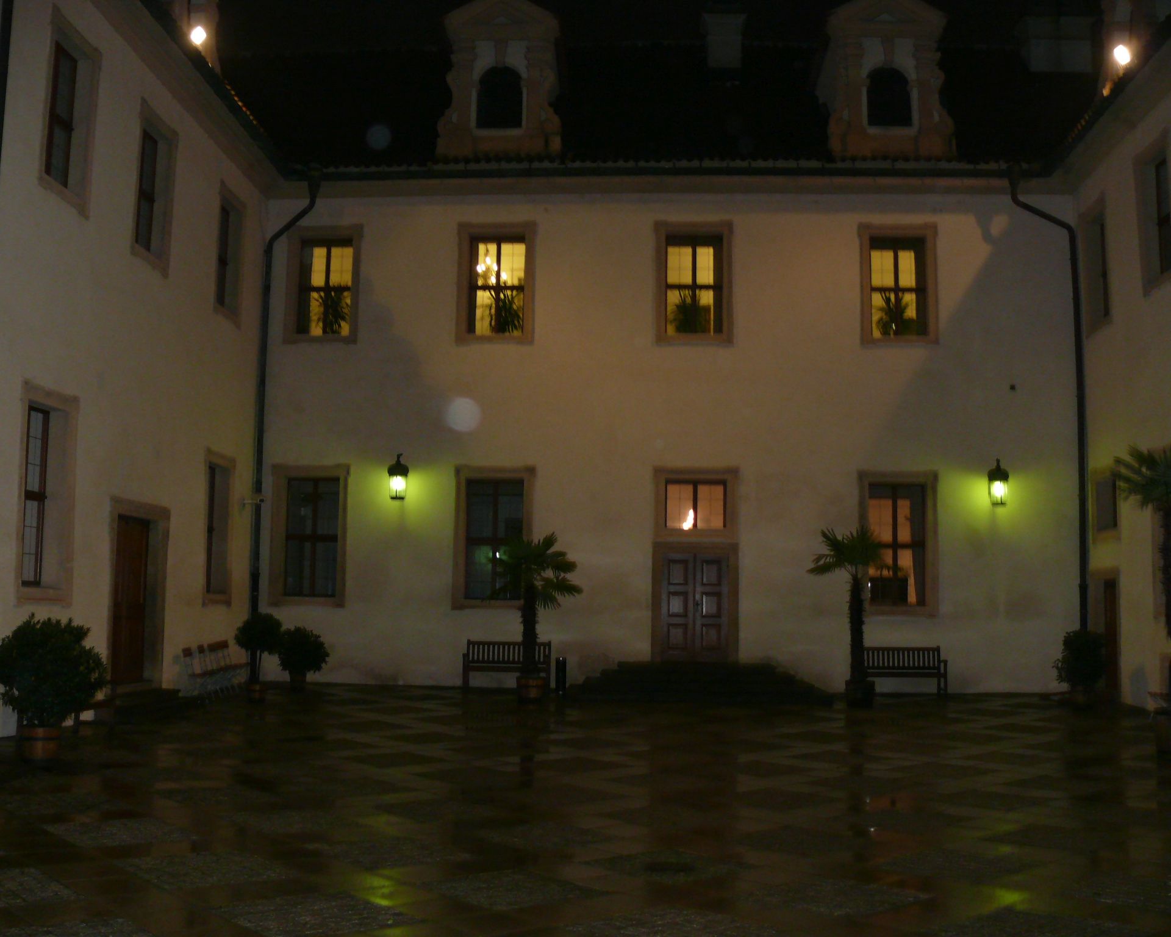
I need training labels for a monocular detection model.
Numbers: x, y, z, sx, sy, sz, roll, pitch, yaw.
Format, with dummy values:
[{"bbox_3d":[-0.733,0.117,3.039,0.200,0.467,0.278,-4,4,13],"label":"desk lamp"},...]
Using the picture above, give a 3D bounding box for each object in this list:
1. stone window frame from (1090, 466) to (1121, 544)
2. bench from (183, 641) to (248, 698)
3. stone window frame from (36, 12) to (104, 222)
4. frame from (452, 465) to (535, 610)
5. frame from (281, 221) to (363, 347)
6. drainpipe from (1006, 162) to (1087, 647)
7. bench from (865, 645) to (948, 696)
[{"bbox_3d":[8.989,0.611,21.609,0.250,1.270,1.425,0,-6,4],"label":"stone window frame"},{"bbox_3d":[-5.864,3.239,20.490,0.600,0.840,3.000,0,-6,3],"label":"bench"},{"bbox_3d":[-6.744,-4.570,16.378,0.250,2.384,1.399,0,-6,2],"label":"stone window frame"},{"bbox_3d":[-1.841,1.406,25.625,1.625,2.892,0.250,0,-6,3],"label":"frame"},{"bbox_3d":[-5.151,-3.610,24.876,1.490,2.384,0.250,0,-6,3],"label":"frame"},{"bbox_3d":[8.646,-0.789,23.532,1.440,9.905,0.700,0,-6,3],"label":"drainpipe"},{"bbox_3d":[5.385,3.492,21.669,1.530,0.870,0.600,0,-6,3],"label":"bench"}]

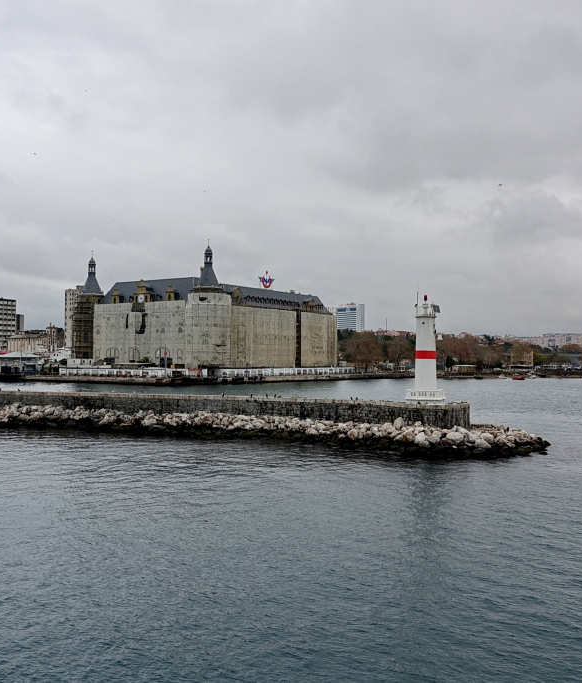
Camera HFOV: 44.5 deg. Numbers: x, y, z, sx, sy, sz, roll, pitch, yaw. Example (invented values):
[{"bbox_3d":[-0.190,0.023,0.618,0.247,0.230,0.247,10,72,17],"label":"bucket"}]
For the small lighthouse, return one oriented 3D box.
[{"bbox_3d":[15.208,0.855,80.000,4.100,12.300,4.100,0,-1,16],"label":"small lighthouse"}]

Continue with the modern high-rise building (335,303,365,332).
[{"bbox_3d":[107.087,-39.595,1280.000,44.000,60.000,30.000,-1,-1,30],"label":"modern high-rise building"}]

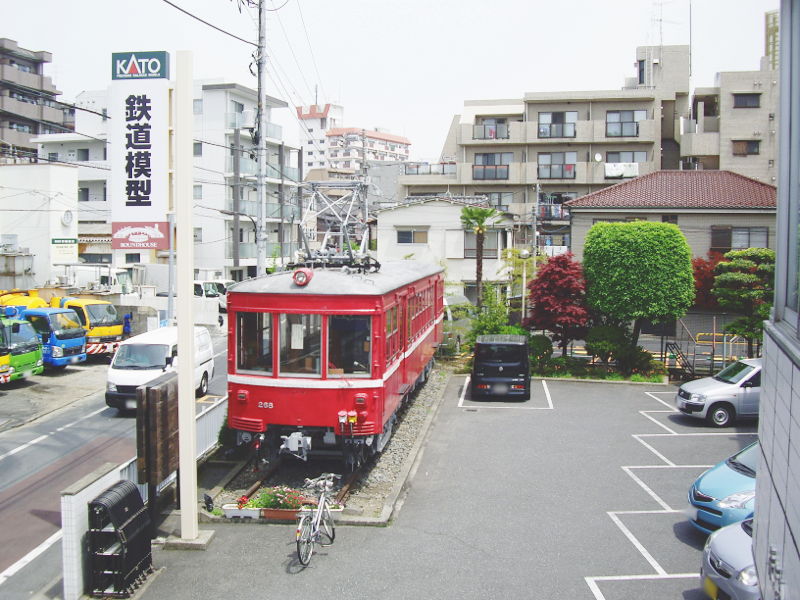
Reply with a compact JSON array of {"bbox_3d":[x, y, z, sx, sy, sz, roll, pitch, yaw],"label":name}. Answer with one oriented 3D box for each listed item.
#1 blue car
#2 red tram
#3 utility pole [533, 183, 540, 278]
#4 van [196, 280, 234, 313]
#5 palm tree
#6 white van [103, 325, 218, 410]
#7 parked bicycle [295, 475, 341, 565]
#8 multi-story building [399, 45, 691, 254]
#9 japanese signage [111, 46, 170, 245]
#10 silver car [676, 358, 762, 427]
[{"bbox_3d":[6.334,2.760,13.271,3.950,1.640,1.690,0,4,-5],"label":"blue car"},{"bbox_3d":[-0.798,0.991,22.079,2.770,3.650,14.505,1,4,7],"label":"red tram"},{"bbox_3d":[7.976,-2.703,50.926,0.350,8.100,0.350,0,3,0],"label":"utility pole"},{"bbox_3d":[-11.424,-0.009,52.085,4.000,2.050,1.680,2,3,22],"label":"van"},{"bbox_3d":[2.937,-0.559,32.033,1.500,5.720,1.500,1,4,7],"label":"palm tree"},{"bbox_3d":[-6.392,1.869,23.594,1.690,1.950,4.600,0,3,2],"label":"white van"},{"bbox_3d":[-1.098,2.954,12.054,0.570,1.040,1.680,1,3,14],"label":"parked bicycle"},{"bbox_3d":[10.065,-8.421,63.515,18.800,17.300,11.000,1,4,8],"label":"multi-story building"},{"bbox_3d":[-3.757,-2.145,12.697,0.800,2.800,0.140,1,4,10],"label":"japanese signage"},{"bbox_3d":[8.956,2.237,21.756,4.200,1.510,1.690,0,3,-3],"label":"silver car"}]

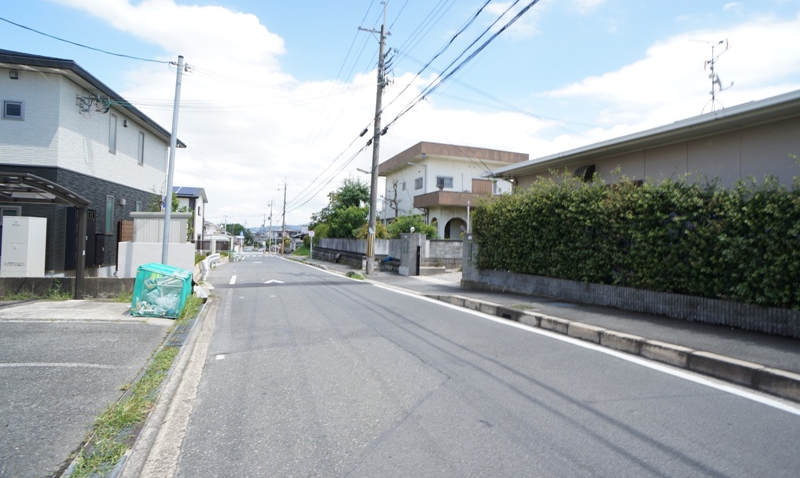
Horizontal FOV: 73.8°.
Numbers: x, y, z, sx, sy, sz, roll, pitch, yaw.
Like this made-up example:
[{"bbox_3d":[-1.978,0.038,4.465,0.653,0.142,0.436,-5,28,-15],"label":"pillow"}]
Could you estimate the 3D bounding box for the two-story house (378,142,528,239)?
[{"bbox_3d":[3.178,-1.856,34.019,6.800,6.700,12.200,2,0,-15],"label":"two-story house"}]

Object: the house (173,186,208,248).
[{"bbox_3d":[-24.899,-1.885,55.927,8.000,7.300,10.200,2,0,-16],"label":"house"}]

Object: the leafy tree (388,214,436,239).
[{"bbox_3d":[0.633,-0.076,27.000,2.100,2.400,2.500,2,0,-17],"label":"leafy tree"}]

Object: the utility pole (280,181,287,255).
[{"bbox_3d":[-16.284,-2.885,75.000,0.400,10.500,0.400,2,0,-15],"label":"utility pole"}]

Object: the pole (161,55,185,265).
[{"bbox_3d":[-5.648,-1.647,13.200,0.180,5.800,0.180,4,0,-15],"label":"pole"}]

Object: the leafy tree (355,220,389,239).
[{"bbox_3d":[-1.631,0.029,30.500,1.900,2.200,2.000,2,0,-17],"label":"leafy tree"}]

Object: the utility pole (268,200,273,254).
[{"bbox_3d":[-24.730,-2.393,102.000,0.400,10.400,0.400,2,0,-15],"label":"utility pole"}]

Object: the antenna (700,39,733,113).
[{"bbox_3d":[8.434,-4.330,14.200,0.800,1.900,0.600,2,0,30],"label":"antenna"}]

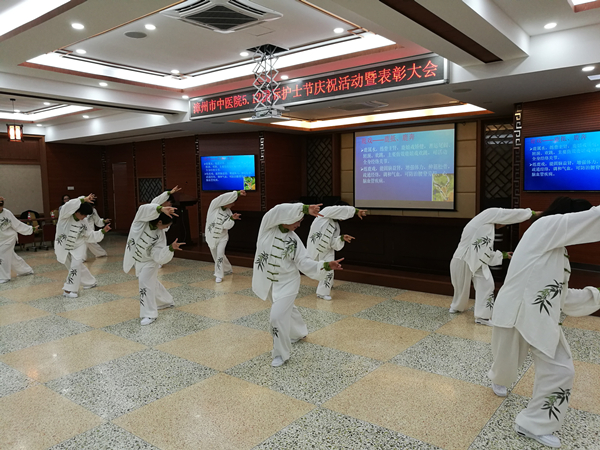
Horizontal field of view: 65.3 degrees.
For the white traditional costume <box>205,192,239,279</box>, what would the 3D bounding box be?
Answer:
[{"bbox_3d":[-1.291,0.163,7.794,0.560,1.450,0.700,-3,5,-18],"label":"white traditional costume"}]

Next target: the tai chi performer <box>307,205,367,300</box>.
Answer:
[{"bbox_3d":[0.495,0.331,6.496,0.630,1.260,0.660,-3,6,-25],"label":"tai chi performer"}]

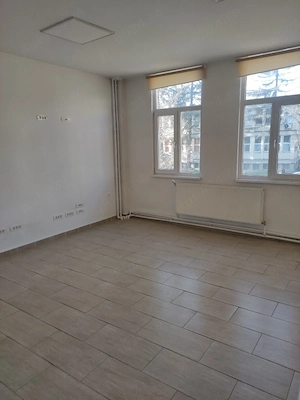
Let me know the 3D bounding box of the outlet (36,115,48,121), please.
[{"bbox_3d":[-1.820,-1.402,4.908,0.020,0.078,0.200,6,13,34],"label":"outlet"}]

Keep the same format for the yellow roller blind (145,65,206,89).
[{"bbox_3d":[0.457,-2.291,5.438,1.270,0.265,0.075,6,13,34],"label":"yellow roller blind"}]

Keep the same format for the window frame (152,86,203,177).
[{"bbox_3d":[0.526,-1.399,5.718,1.140,1.800,0.120,6,13,34],"label":"window frame"}]

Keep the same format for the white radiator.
[{"bbox_3d":[1.218,0.030,5.302,1.630,0.605,0.110,6,13,34],"label":"white radiator"}]

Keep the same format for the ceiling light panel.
[{"bbox_3d":[-0.890,-2.051,3.547,0.605,0.035,0.605,6,13,34],"label":"ceiling light panel"}]

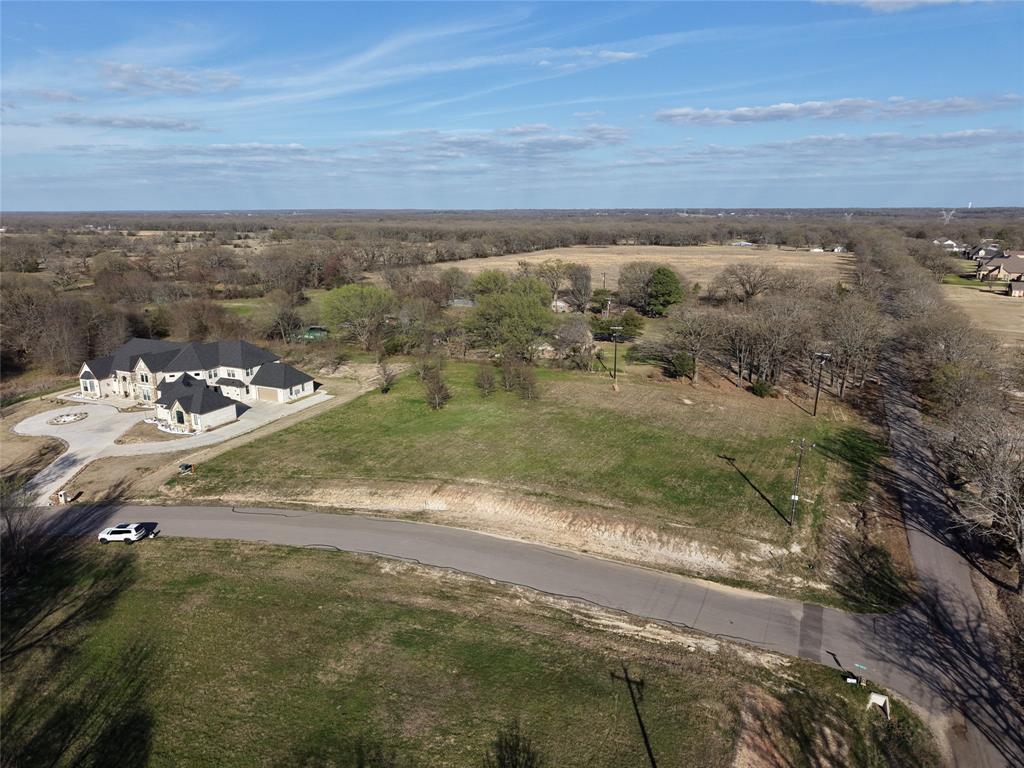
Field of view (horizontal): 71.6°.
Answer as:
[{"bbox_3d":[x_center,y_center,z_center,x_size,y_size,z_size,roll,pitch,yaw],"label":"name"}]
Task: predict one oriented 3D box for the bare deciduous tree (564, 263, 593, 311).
[{"bbox_3d":[25.563,-36.611,269.270,10.300,18.708,10.300,1,14,6],"label":"bare deciduous tree"}]

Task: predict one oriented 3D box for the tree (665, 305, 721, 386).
[{"bbox_3d":[40.589,-8.498,157.850,11.645,17.512,11.645,4,14,15],"label":"tree"}]

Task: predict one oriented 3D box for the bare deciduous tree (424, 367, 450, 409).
[{"bbox_3d":[-14.686,0.720,139.918,4.970,8.536,4.970,-2,14,-6],"label":"bare deciduous tree"}]

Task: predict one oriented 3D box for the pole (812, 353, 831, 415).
[{"bbox_3d":[57.647,0.159,133.656,2.700,12.219,0.500,9,17,34],"label":"pole"}]

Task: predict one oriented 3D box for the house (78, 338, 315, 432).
[{"bbox_3d":[-69.967,-2.458,153.299,45.655,11.000,33.745,6,15,24],"label":"house"}]

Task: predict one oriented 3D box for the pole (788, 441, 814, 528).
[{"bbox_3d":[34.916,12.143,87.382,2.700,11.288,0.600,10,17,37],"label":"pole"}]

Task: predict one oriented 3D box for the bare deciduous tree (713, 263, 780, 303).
[{"bbox_3d":[99.445,-43.177,300.201,27.889,16.192,27.889,4,15,18],"label":"bare deciduous tree"}]

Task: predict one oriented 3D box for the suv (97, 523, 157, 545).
[{"bbox_3d":[-46.961,18.063,85.467,4.950,1.790,1.970,0,14,1],"label":"suv"}]

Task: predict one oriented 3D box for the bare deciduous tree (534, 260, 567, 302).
[{"bbox_3d":[15.499,-37.924,271.964,12.633,20.023,12.633,1,14,3],"label":"bare deciduous tree"}]

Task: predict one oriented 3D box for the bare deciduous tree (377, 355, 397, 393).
[{"bbox_3d":[-27.160,-2.349,153.197,4.186,8.192,4.186,-3,14,-10],"label":"bare deciduous tree"}]

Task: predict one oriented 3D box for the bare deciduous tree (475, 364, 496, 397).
[{"bbox_3d":[-5.573,-0.882,150.244,4.516,6.639,4.516,-1,14,-2],"label":"bare deciduous tree"}]

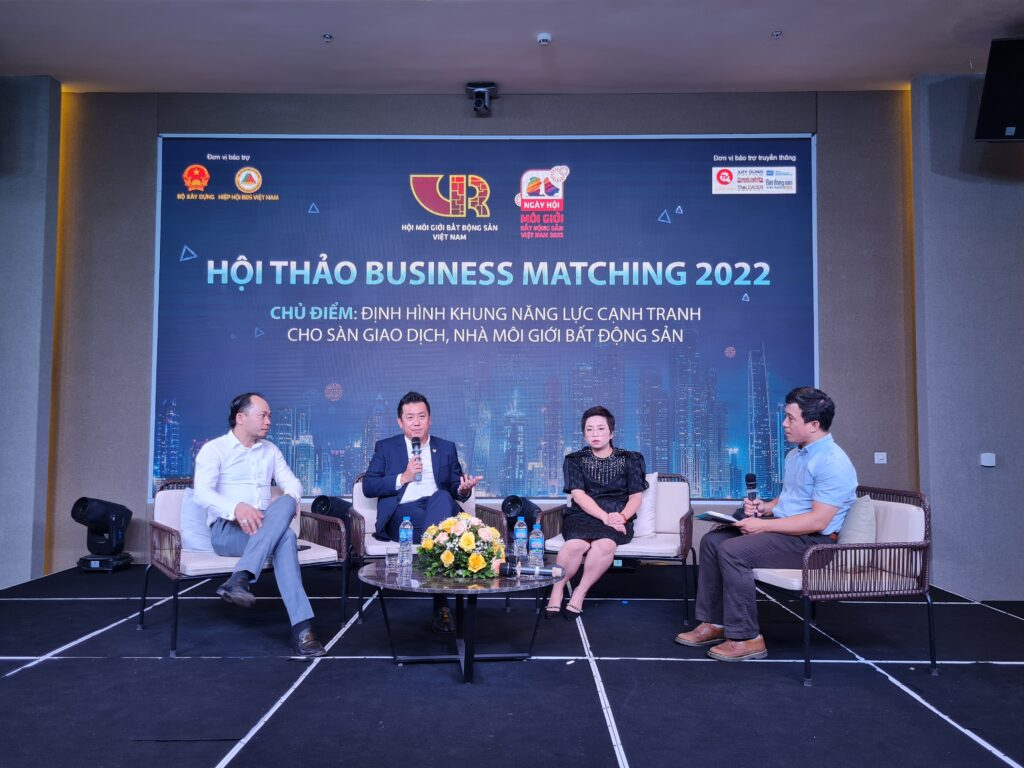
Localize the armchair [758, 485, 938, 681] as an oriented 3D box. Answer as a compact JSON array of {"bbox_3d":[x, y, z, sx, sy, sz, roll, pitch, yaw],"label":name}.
[{"bbox_3d":[1.394,0.865,3.614,0.640,0.755,0.890,1,-4,-12],"label":"armchair"}]

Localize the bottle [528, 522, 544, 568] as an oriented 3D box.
[{"bbox_3d":[0.105,0.699,3.235,0.062,0.218,0.062,0,-3,1],"label":"bottle"}]

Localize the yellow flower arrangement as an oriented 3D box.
[{"bbox_3d":[-0.220,0.694,3.407,0.385,0.250,0.360,0,-3,1],"label":"yellow flower arrangement"}]

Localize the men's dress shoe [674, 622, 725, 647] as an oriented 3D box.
[{"bbox_3d":[0.924,1.194,3.719,0.285,0.104,0.105,1,-4,-17],"label":"men's dress shoe"}]

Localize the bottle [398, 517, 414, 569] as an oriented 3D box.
[{"bbox_3d":[-0.476,0.713,3.478,0.063,0.222,0.063,0,-3,1],"label":"bottle"}]

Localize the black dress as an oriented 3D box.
[{"bbox_3d":[0.521,0.636,4.472,0.490,0.530,0.500,-1,-4,18],"label":"black dress"}]

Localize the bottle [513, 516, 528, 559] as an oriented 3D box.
[{"bbox_3d":[0.042,0.714,3.493,0.062,0.218,0.062,0,-3,1],"label":"bottle"}]

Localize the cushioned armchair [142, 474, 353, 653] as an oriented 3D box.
[{"bbox_3d":[-1.381,0.881,3.987,0.890,0.750,0.640,3,-5,-40],"label":"cushioned armchair"}]

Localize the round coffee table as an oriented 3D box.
[{"bbox_3d":[-0.219,1.021,3.392,0.895,0.405,0.895,0,-3,0],"label":"round coffee table"}]

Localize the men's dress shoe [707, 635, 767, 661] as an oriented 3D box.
[{"bbox_3d":[1.015,1.183,3.471,0.272,0.100,0.102,1,-4,-13],"label":"men's dress shoe"}]

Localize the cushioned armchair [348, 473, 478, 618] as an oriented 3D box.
[{"bbox_3d":[-0.505,0.911,4.509,0.867,0.755,0.653,1,-4,-18],"label":"cushioned armchair"}]

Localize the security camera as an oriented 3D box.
[{"bbox_3d":[-0.232,-2.144,5.826,0.205,0.205,0.180,0,-3,7],"label":"security camera"}]

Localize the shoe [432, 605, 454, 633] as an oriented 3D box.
[{"bbox_3d":[-0.349,1.206,4.005,0.105,0.106,0.280,1,-3,-13],"label":"shoe"}]

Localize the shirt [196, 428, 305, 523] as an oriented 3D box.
[{"bbox_3d":[-1.353,0.477,3.954,0.400,0.490,0.500,-3,-5,43],"label":"shirt"}]

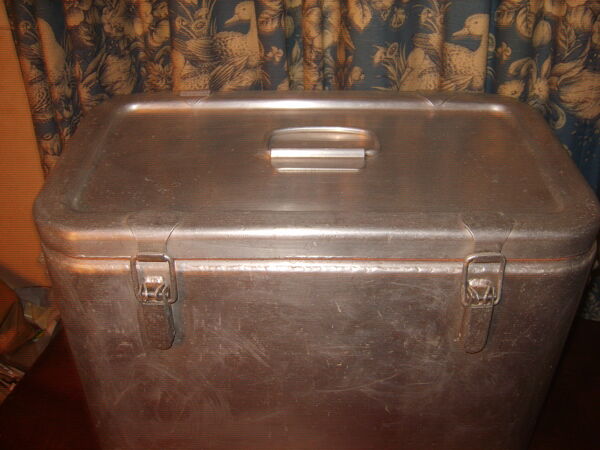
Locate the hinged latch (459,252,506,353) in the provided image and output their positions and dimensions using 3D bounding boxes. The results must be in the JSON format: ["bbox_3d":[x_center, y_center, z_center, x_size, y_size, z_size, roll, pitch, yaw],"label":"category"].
[{"bbox_3d":[0.175,0.081,0.607,0.042,0.120,0.023,0,35,0],"label":"hinged latch"}]

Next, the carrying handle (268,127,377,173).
[{"bbox_3d":[0.025,-0.086,0.684,0.120,0.022,0.094,0,35,0],"label":"carrying handle"}]

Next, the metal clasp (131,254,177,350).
[{"bbox_3d":[-0.144,0.079,0.606,0.041,0.120,0.023,0,35,0],"label":"metal clasp"}]

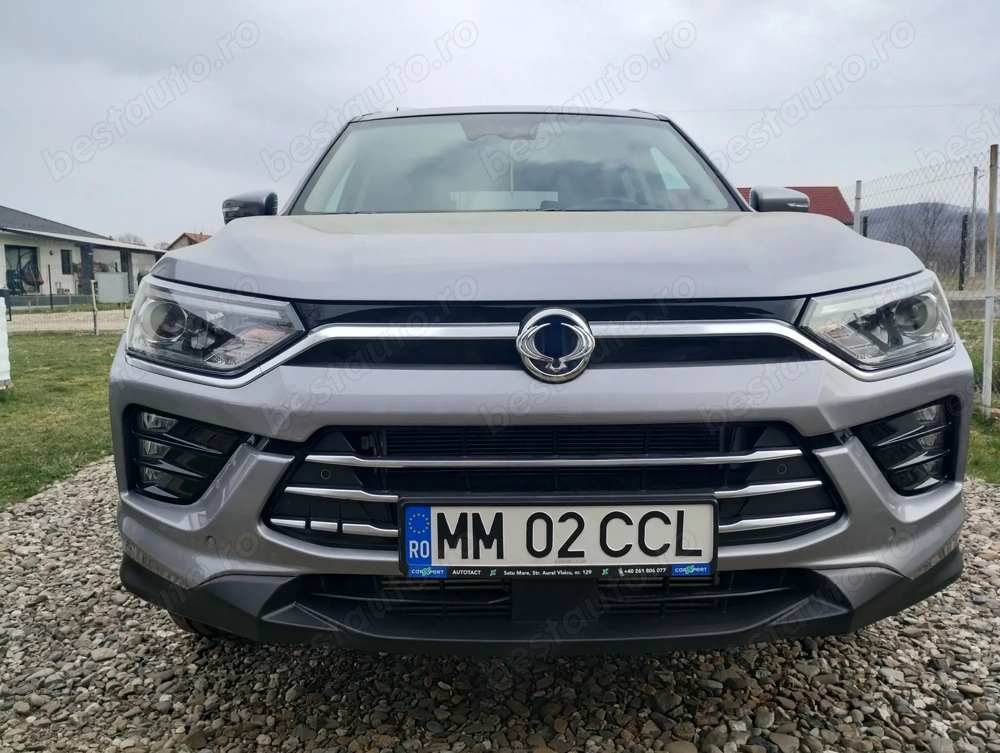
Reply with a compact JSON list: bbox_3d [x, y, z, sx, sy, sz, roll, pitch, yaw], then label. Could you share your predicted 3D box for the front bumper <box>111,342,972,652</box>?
[{"bbox_3d":[0.095,0.188,1.610,1.830,0.520,0.520,-1,6,-1],"label":"front bumper"}]

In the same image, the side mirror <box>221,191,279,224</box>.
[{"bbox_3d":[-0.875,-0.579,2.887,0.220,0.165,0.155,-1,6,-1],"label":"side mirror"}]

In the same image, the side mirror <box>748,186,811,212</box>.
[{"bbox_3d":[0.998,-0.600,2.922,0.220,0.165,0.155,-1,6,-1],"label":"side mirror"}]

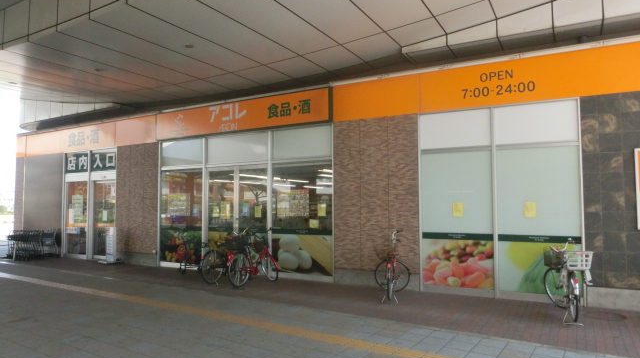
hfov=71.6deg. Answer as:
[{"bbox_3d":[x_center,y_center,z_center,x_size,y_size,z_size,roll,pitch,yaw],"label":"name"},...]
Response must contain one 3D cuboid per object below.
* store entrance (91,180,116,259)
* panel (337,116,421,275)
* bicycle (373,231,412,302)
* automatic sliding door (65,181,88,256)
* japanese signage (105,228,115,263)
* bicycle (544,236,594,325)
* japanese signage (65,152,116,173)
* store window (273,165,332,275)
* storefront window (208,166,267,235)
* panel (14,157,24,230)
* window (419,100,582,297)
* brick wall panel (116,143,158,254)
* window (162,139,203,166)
[{"bbox_3d":[-6.485,1.219,13.350,1.280,2.420,0.120,-2,-4,30],"label":"store entrance"},{"bbox_3d":[1.090,0.305,8.675,1.790,2.980,0.150,-2,-3,29],"label":"panel"},{"bbox_3d":[1.226,1.461,7.495,0.580,1.110,1.480,-1,-3,13],"label":"bicycle"},{"bbox_3d":[-7.646,1.267,13.997,1.220,2.390,0.100,-2,-4,30],"label":"automatic sliding door"},{"bbox_3d":[-5.709,1.795,12.088,0.330,0.930,0.150,-2,-3,29],"label":"japanese signage"},{"bbox_3d":[3.664,1.477,6.569,0.620,1.090,1.580,-1,-3,19],"label":"bicycle"},{"bbox_3d":[-6.759,-0.528,13.063,2.420,0.620,0.100,-2,-3,29],"label":"japanese signage"},{"bbox_3d":[-0.394,0.802,9.456,1.570,2.440,0.100,-2,-3,29],"label":"store window"},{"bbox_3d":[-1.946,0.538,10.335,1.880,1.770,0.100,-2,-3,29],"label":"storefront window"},{"bbox_3d":[-10.537,0.798,15.696,0.550,3.130,0.150,-2,-4,30],"label":"panel"},{"bbox_3d":[3.124,0.394,7.926,2.710,3.410,0.120,-2,-4,30],"label":"window"},{"bbox_3d":[-5.146,0.566,12.641,1.790,3.070,0.150,-2,-4,30],"label":"brick wall panel"},{"bbox_3d":[-3.648,-0.665,11.825,1.560,0.760,0.100,-2,-4,30],"label":"window"}]

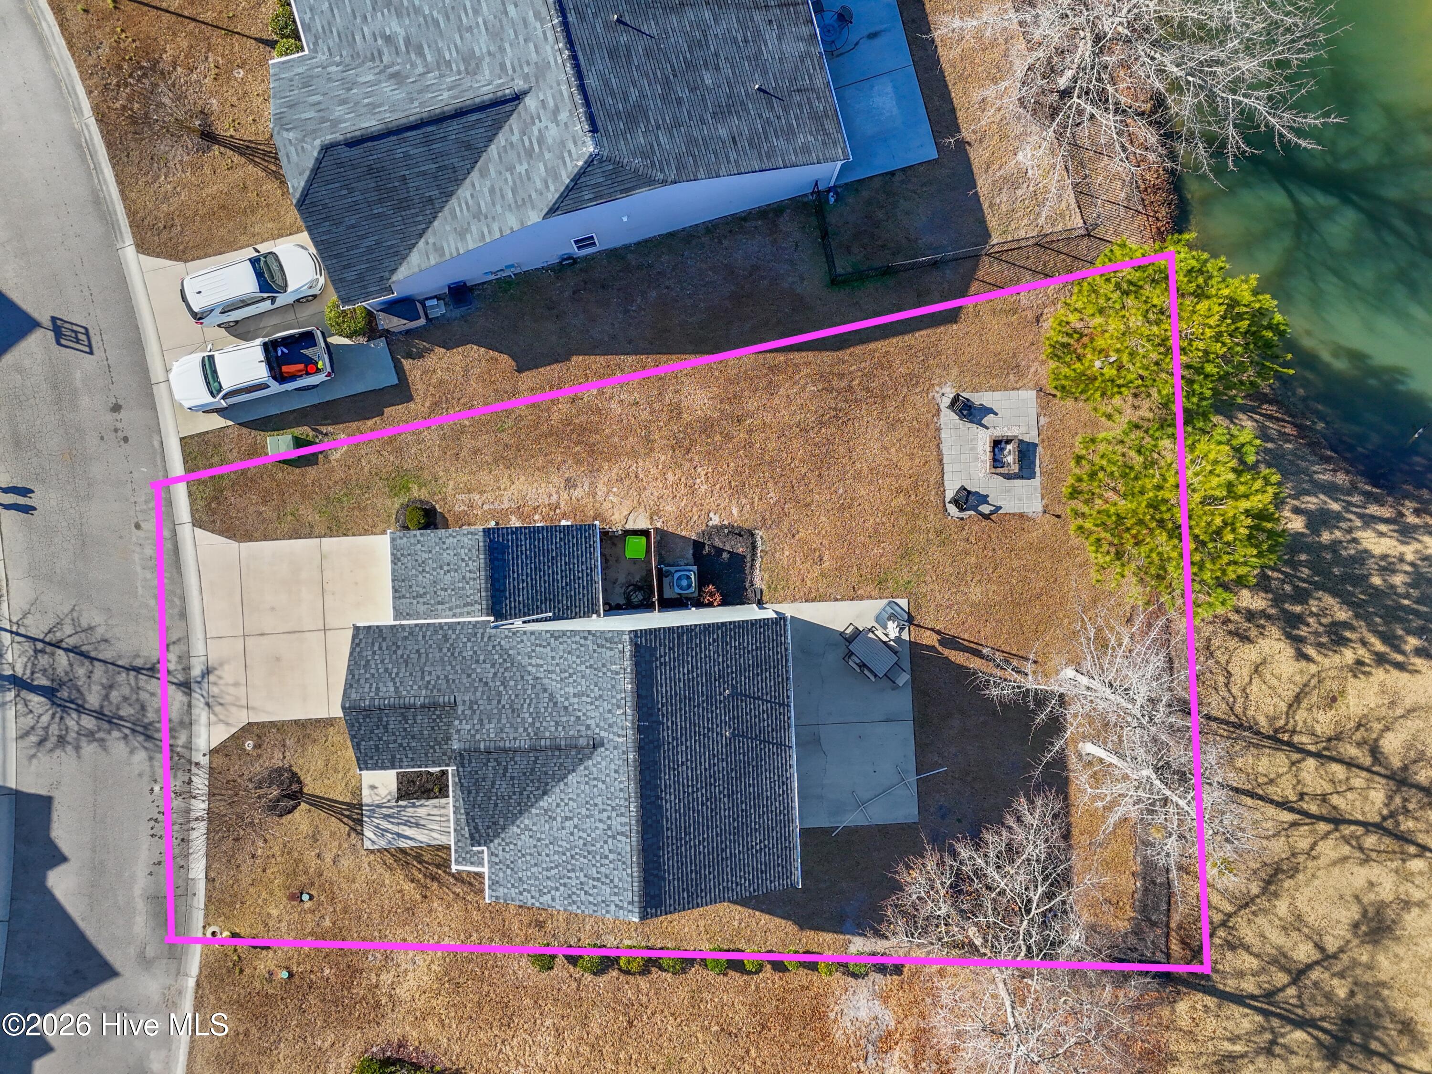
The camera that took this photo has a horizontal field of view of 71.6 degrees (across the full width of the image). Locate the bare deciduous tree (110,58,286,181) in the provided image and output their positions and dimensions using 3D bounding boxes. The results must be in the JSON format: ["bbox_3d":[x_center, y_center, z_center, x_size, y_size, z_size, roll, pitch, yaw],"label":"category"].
[{"bbox_3d":[-17.706,-13.751,32.632,3.600,3.300,3.600,0,91,0],"label":"bare deciduous tree"}]

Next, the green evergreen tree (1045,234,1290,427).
[{"bbox_3d":[14.208,-6.578,31.163,5.900,7.000,5.700,0,91,0],"label":"green evergreen tree"}]

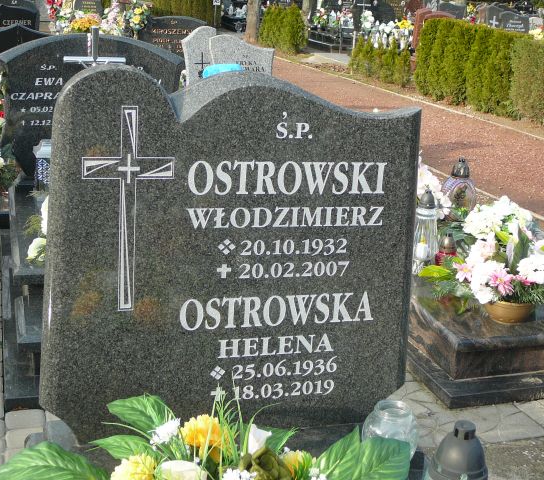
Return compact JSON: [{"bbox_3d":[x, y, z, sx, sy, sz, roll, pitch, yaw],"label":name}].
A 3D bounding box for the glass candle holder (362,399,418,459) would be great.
[{"bbox_3d":[0.231,0.382,1.760,0.105,0.115,0.105,5,16,9],"label":"glass candle holder"}]

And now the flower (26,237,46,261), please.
[{"bbox_3d":[-0.810,0.033,3.150,0.090,0.090,0.085,-2,17,-14],"label":"flower"}]

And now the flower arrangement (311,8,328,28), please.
[{"bbox_3d":[0.865,-4.034,16.500,0.330,0.360,0.300,3,16,2],"label":"flower arrangement"}]

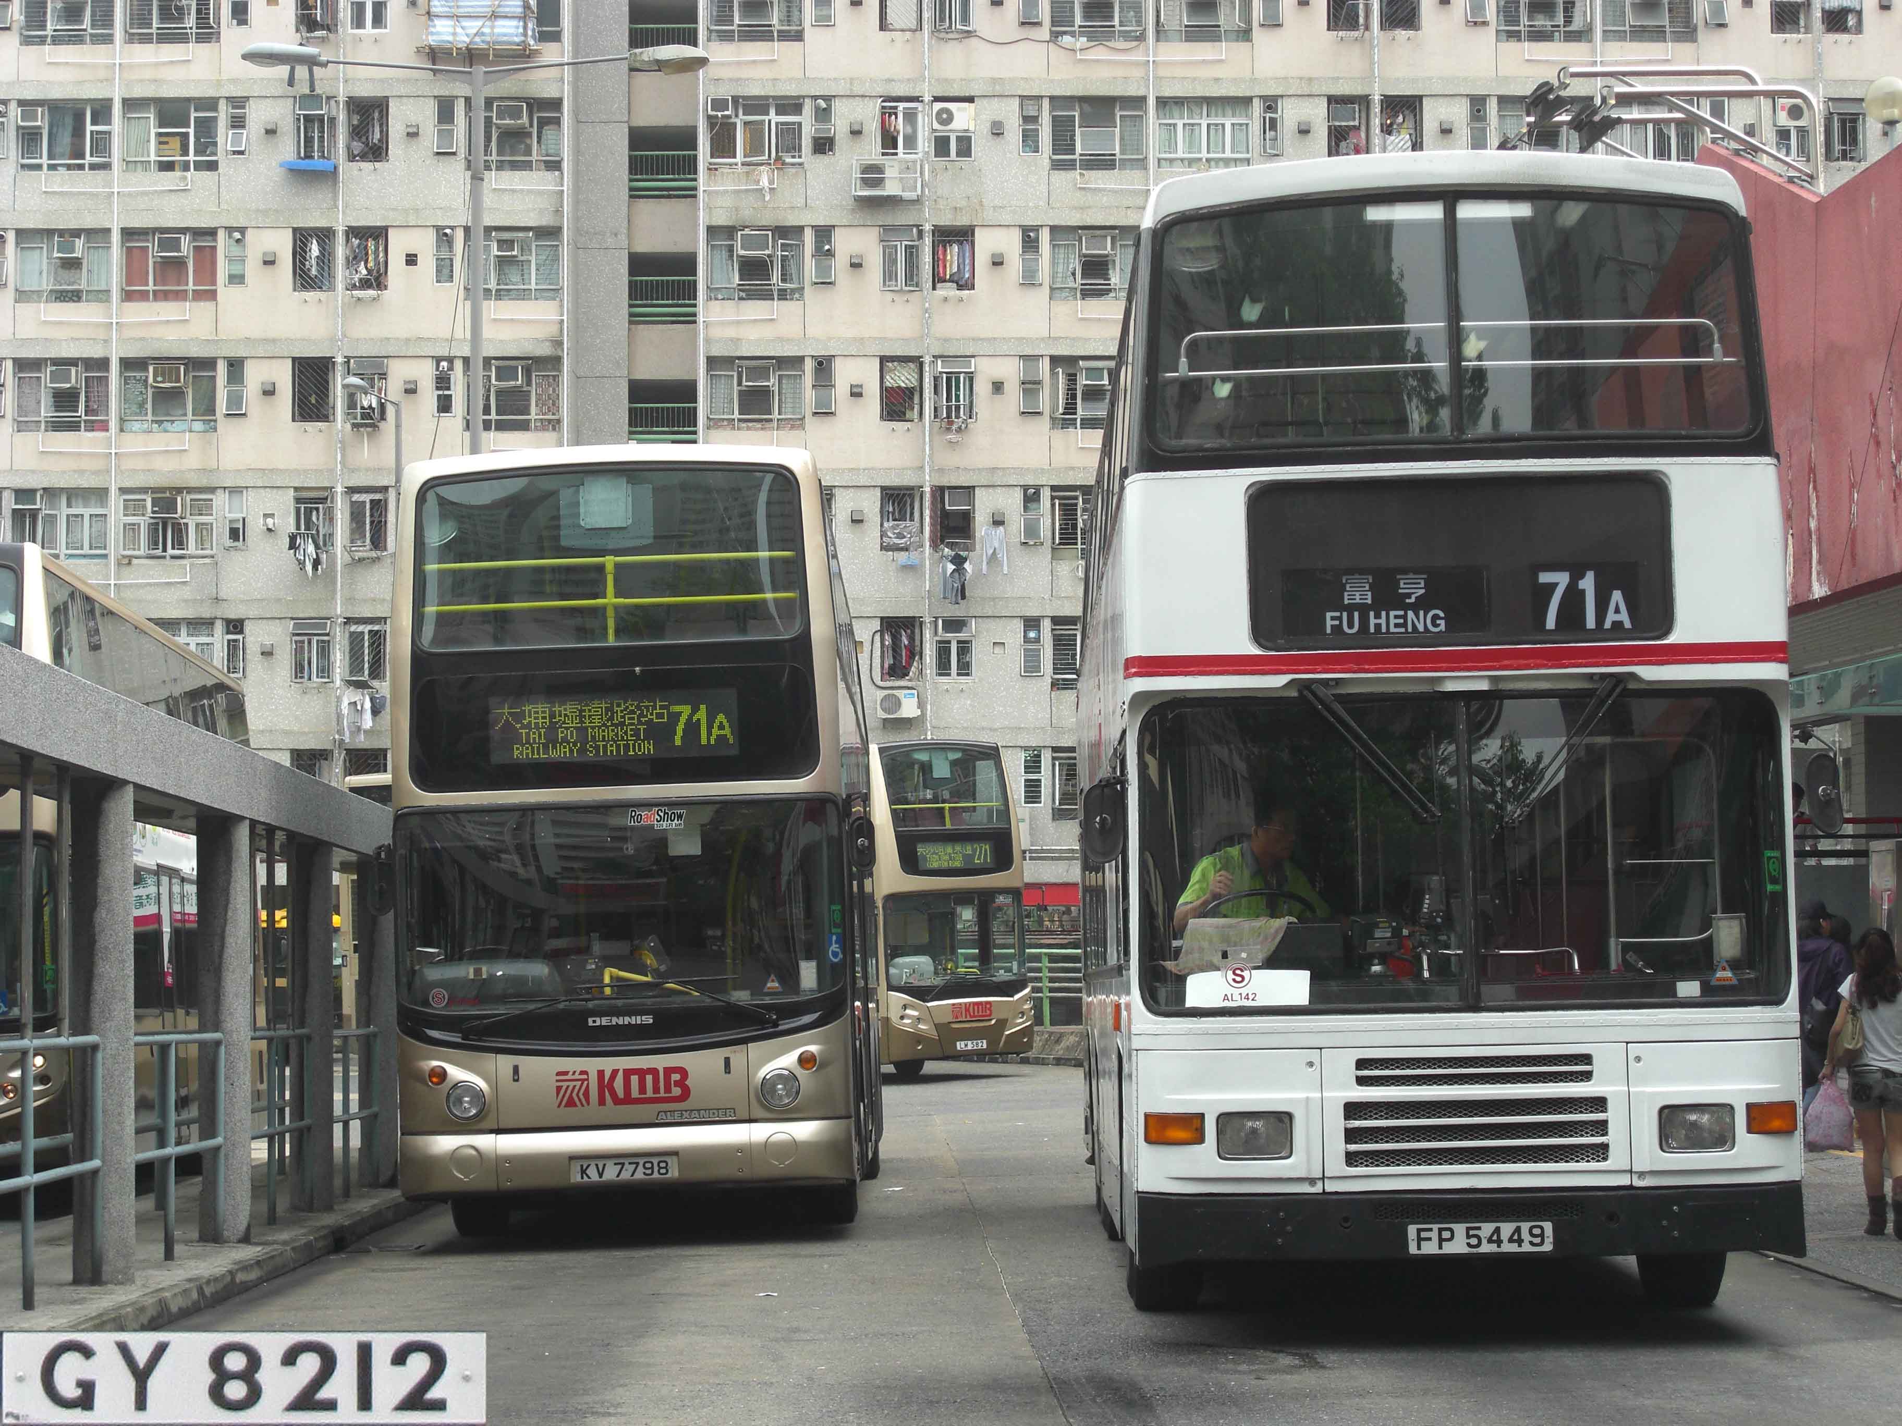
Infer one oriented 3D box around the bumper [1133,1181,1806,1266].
[{"bbox_3d":[1.955,1.922,16.530,2.500,0.280,0.250,-1,-4,2],"label":"bumper"}]

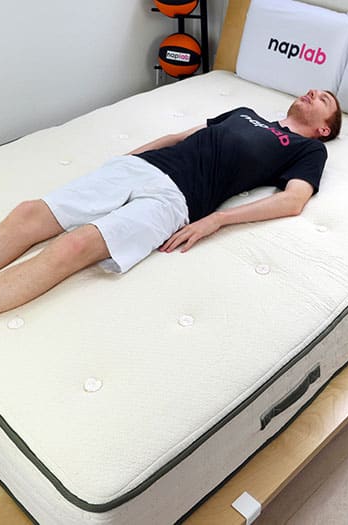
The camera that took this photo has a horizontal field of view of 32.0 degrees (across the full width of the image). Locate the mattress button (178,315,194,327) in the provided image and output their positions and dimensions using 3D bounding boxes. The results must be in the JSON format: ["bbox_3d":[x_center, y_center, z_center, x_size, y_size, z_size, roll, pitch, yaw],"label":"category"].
[{"bbox_3d":[0.033,0.155,1.618,0.042,0.009,0.042,1,37,0],"label":"mattress button"}]

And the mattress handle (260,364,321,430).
[{"bbox_3d":[0.319,0.357,1.628,0.022,0.058,0.260,31,47,34],"label":"mattress handle"}]

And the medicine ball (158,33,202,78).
[{"bbox_3d":[0.035,-1.107,3.250,0.231,0.231,0.231,1,37,0],"label":"medicine ball"}]

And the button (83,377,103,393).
[{"bbox_3d":[-0.192,0.289,1.436,0.043,0.009,0.043,1,37,0],"label":"button"}]

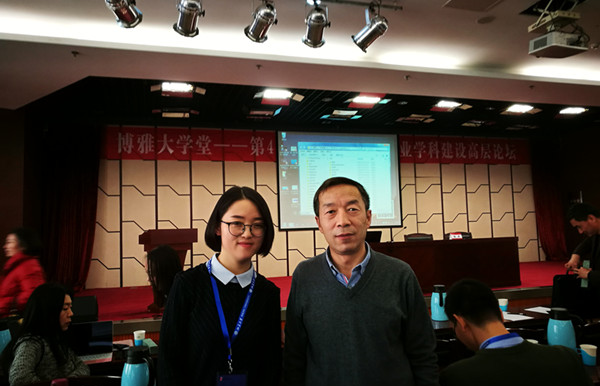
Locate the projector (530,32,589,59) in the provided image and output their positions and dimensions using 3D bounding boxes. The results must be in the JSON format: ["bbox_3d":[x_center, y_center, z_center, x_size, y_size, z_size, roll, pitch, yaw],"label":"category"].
[{"bbox_3d":[2.654,-1.518,4.821,0.460,0.135,0.300,0,-4,-22],"label":"projector"}]

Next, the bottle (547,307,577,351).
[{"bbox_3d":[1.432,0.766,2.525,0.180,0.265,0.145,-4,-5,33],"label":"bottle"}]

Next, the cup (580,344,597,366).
[{"bbox_3d":[1.498,0.845,2.428,0.077,0.090,0.077,-2,-4,0],"label":"cup"}]

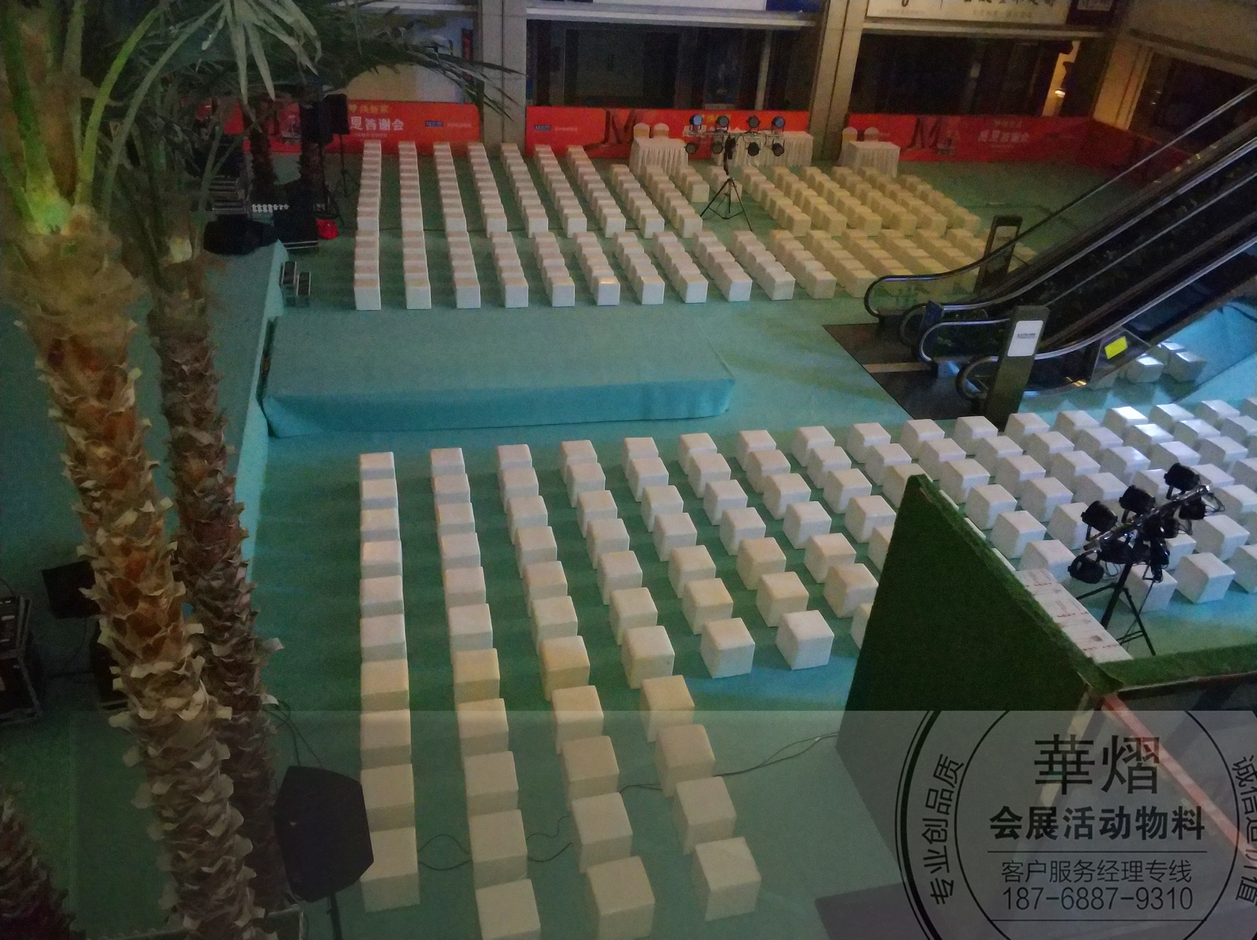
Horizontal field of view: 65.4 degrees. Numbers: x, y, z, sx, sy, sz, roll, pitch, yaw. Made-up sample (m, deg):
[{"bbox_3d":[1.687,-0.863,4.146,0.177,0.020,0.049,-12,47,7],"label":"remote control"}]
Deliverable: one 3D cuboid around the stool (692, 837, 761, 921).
[{"bbox_3d":[0.752,3.175,7.615,0.400,0.390,0.401,-4,33,-14],"label":"stool"}]

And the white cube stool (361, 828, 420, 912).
[{"bbox_3d":[-1.793,3.021,7.390,0.400,0.385,0.400,-4,33,-14],"label":"white cube stool"}]

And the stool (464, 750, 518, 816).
[{"bbox_3d":[-1.136,2.643,8.092,0.400,0.385,0.400,-3,32,-13],"label":"stool"}]

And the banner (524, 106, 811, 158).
[{"bbox_3d":[1.120,-8.920,26.050,7.700,1.260,0.060,-4,33,-13],"label":"banner"}]

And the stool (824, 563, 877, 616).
[{"bbox_3d":[2.485,1.335,10.889,0.405,0.386,0.405,-5,33,-14],"label":"stool"}]

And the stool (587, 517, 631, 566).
[{"bbox_3d":[-0.231,0.845,11.190,0.400,0.390,0.395,-4,33,-14],"label":"stool"}]

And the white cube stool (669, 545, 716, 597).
[{"bbox_3d":[0.715,1.146,11.021,0.400,0.400,0.400,-4,34,-14],"label":"white cube stool"}]

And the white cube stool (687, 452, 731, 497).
[{"bbox_3d":[1.053,0.078,12.721,0.405,0.386,0.405,-5,33,-15],"label":"white cube stool"}]

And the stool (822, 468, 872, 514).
[{"bbox_3d":[2.842,0.280,12.679,0.400,0.400,0.400,-4,34,-14],"label":"stool"}]

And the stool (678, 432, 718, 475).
[{"bbox_3d":[0.931,-0.213,13.225,0.400,0.400,0.400,-5,33,-15],"label":"stool"}]

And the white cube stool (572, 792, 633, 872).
[{"bbox_3d":[-0.223,2.899,7.803,0.400,0.385,0.400,-5,33,-15],"label":"white cube stool"}]

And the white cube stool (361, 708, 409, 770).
[{"bbox_3d":[-2.088,2.387,8.481,0.400,0.390,0.401,-4,33,-13],"label":"white cube stool"}]

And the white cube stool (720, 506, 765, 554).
[{"bbox_3d":[1.355,0.727,11.584,0.400,0.390,0.395,-4,33,-14],"label":"white cube stool"}]

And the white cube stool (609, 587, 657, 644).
[{"bbox_3d":[0.049,1.535,10.312,0.400,0.395,0.400,-5,33,-15],"label":"white cube stool"}]

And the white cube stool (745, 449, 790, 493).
[{"bbox_3d":[1.828,0.024,12.763,0.400,0.390,0.395,-5,33,-15],"label":"white cube stool"}]

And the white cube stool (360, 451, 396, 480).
[{"bbox_3d":[-3.108,0.054,12.188,0.400,0.400,0.400,-4,34,-15],"label":"white cube stool"}]

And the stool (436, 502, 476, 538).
[{"bbox_3d":[-2.005,0.671,11.437,0.400,0.400,0.400,-4,33,-14],"label":"stool"}]

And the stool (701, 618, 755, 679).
[{"bbox_3d":[1.014,1.820,10.021,0.400,0.395,0.402,-5,34,-15],"label":"stool"}]

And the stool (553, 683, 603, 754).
[{"bbox_3d":[-0.472,2.265,8.892,0.400,0.390,0.401,-4,33,-13],"label":"stool"}]

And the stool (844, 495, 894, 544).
[{"bbox_3d":[3.008,0.613,12.181,0.400,0.400,0.400,-4,34,-14],"label":"stool"}]

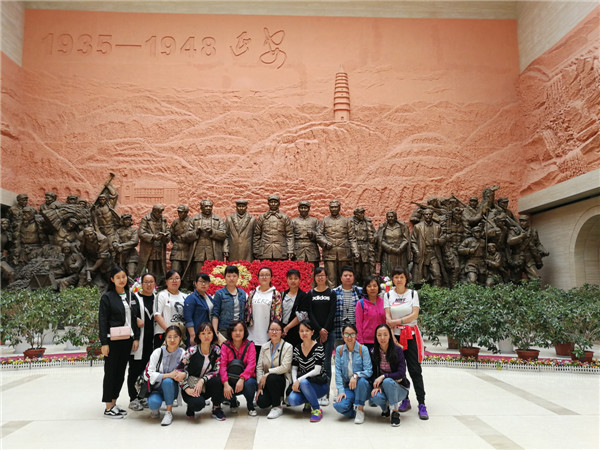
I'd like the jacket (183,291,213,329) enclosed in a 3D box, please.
[{"bbox_3d":[-1.241,1.097,5.835,0.440,0.560,0.300,3,-7,-28],"label":"jacket"}]

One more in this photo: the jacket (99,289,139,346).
[{"bbox_3d":[-2.067,1.071,5.359,0.460,0.640,0.320,5,-8,-33],"label":"jacket"}]

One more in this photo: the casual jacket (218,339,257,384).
[{"bbox_3d":[-0.722,1.577,5.407,0.450,0.520,0.400,0,-7,-4],"label":"casual jacket"}]

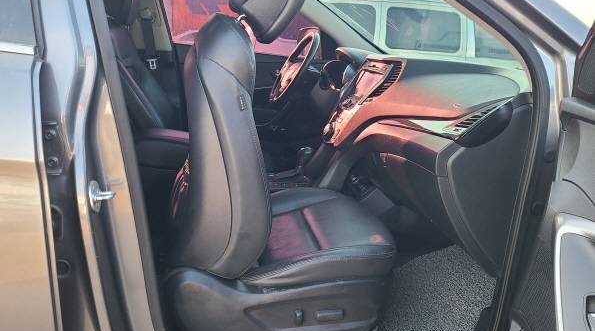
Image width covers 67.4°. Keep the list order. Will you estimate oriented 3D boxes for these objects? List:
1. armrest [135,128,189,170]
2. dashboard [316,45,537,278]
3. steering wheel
[{"bbox_3d":[-0.390,-0.060,1.587,0.360,0.130,0.200,2,11,-15],"label":"armrest"},{"bbox_3d":[0.344,-0.162,1.761,0.480,0.600,1.400,2,11,-15],"label":"dashboard"},{"bbox_3d":[0.001,-0.438,2.006,0.100,0.380,0.380,30,3,-19],"label":"steering wheel"}]

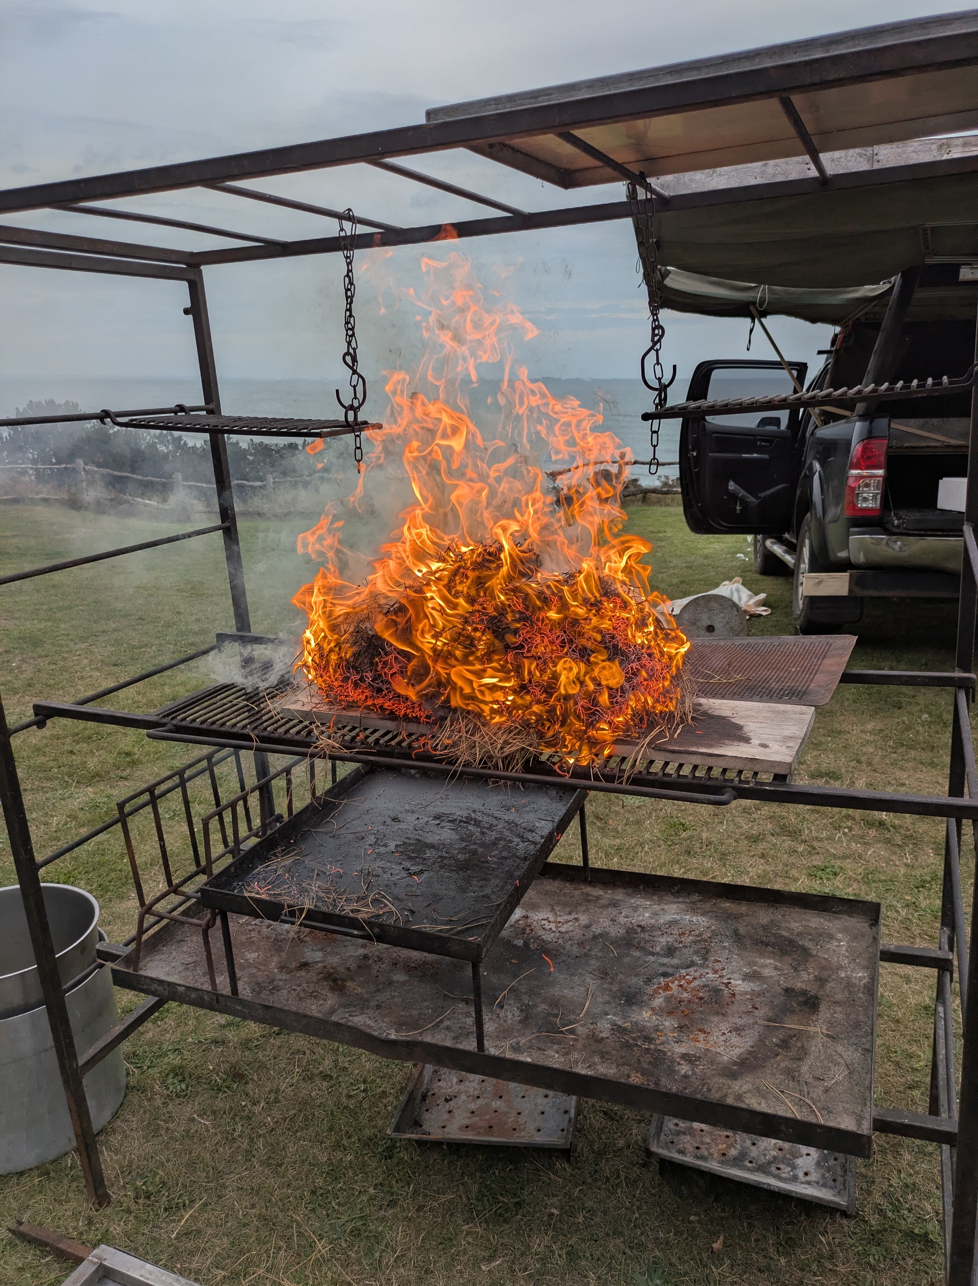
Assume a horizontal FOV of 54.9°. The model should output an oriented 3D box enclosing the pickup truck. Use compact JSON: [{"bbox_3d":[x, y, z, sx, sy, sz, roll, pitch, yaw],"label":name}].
[{"bbox_3d":[2.991,-1.159,6.591,1.950,1.870,5.350,3,11,11],"label":"pickup truck"}]

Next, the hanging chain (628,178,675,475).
[{"bbox_3d":[0.250,-0.480,1.466,0.075,0.440,0.050,0,16,10],"label":"hanging chain"}]

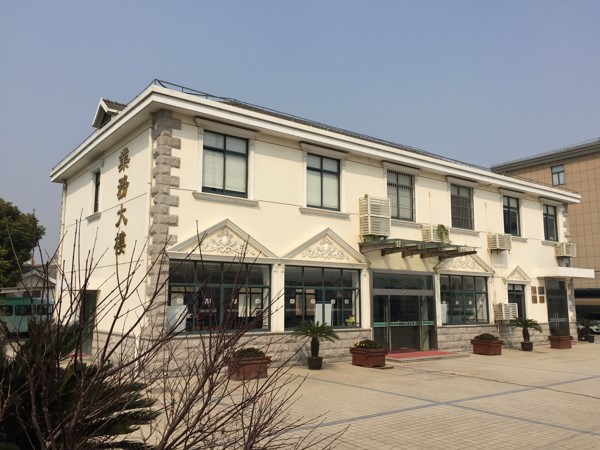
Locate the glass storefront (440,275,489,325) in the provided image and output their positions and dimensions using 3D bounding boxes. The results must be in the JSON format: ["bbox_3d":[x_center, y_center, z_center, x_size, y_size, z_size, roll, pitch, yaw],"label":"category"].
[{"bbox_3d":[6.342,2.865,19.188,2.897,1.841,0.120,7,-11,-35],"label":"glass storefront"}]

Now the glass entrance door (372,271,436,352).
[{"bbox_3d":[3.708,3.066,17.828,3.366,2.804,0.120,7,-10,-36],"label":"glass entrance door"}]

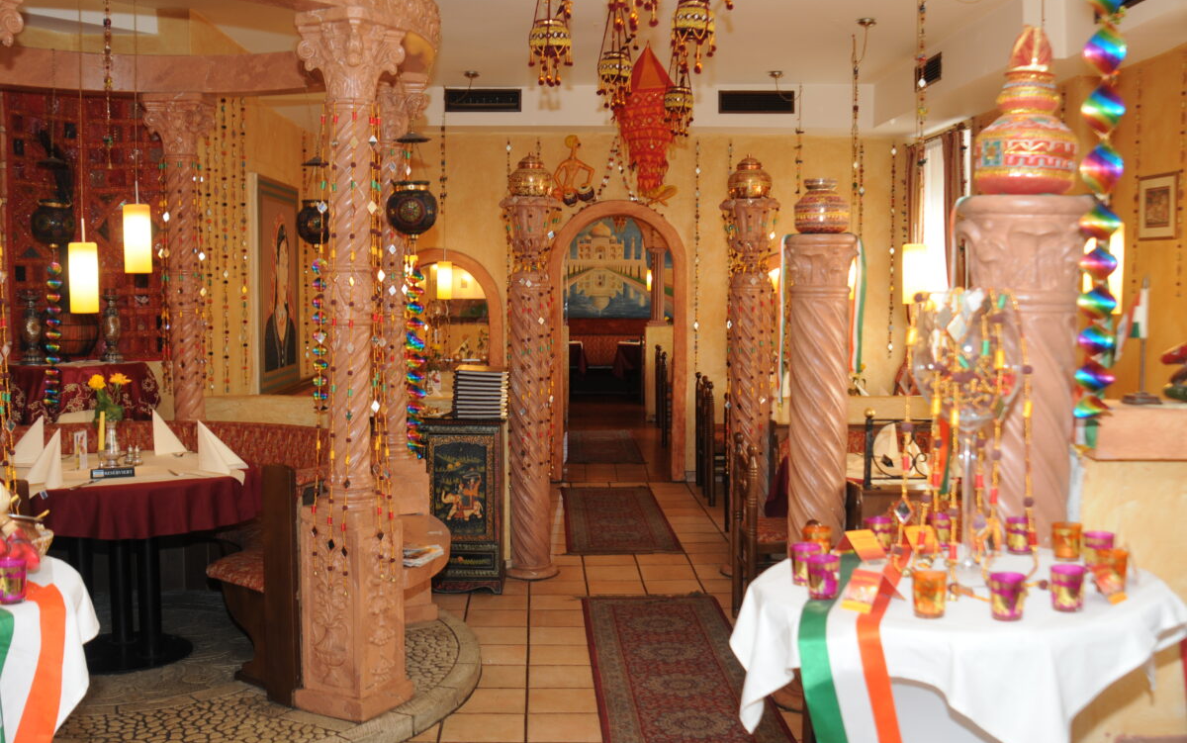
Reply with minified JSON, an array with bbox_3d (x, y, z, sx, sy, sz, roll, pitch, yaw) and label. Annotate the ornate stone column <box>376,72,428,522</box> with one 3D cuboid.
[{"bbox_3d":[-0.921,-0.095,5.464,0.300,2.505,0.300,-3,6,-32],"label":"ornate stone column"}]

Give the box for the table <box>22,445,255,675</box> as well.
[{"bbox_3d":[-1.918,0.800,4.964,1.140,0.770,1.140,0,4,-3],"label":"table"}]

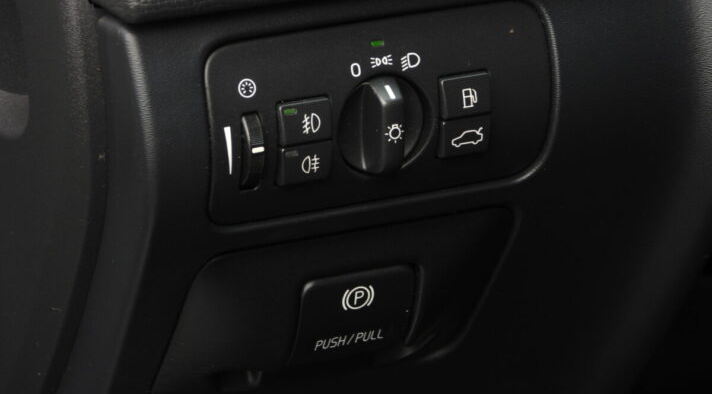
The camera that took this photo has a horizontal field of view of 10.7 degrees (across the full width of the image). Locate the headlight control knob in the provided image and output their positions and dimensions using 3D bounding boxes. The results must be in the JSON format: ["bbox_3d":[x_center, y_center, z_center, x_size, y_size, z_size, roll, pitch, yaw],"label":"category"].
[{"bbox_3d":[0.012,-0.028,1.530,0.040,0.040,0.017,-9,21,-30],"label":"headlight control knob"}]

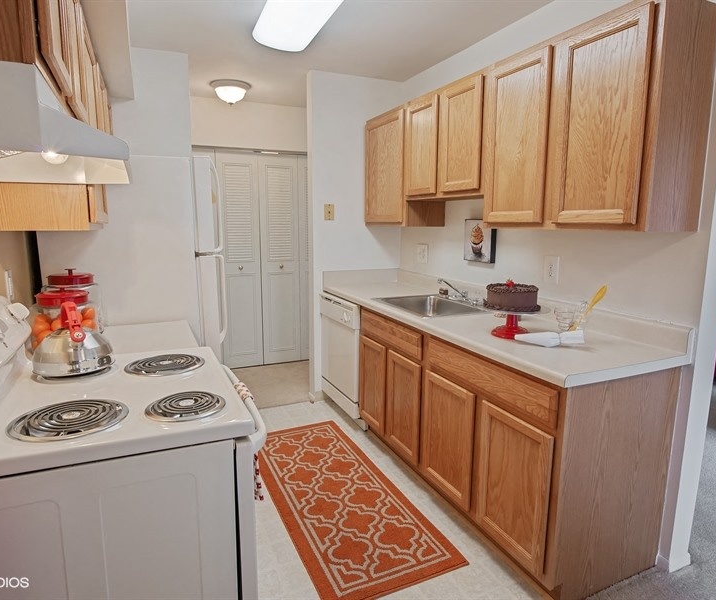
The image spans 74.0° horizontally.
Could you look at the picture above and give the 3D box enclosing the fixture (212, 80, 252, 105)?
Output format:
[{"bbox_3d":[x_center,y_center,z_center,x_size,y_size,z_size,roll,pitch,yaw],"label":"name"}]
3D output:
[{"bbox_3d":[-0.995,-1.602,3.725,0.310,0.150,0.310,-4,10,-24],"label":"fixture"}]

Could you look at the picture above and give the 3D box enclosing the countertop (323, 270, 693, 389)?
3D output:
[{"bbox_3d":[0.508,0.023,2.722,0.654,0.144,2.295,-4,11,-24],"label":"countertop"}]

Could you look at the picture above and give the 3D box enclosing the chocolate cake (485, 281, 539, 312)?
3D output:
[{"bbox_3d":[0.684,-0.028,2.102,0.242,0.122,0.242,0,10,0],"label":"chocolate cake"}]

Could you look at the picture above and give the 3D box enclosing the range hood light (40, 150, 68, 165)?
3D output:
[{"bbox_3d":[-0.830,-0.406,1.299,0.080,0.072,0.080,-4,10,-24],"label":"range hood light"}]

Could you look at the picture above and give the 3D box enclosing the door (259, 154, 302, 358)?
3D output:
[{"bbox_3d":[-0.765,-0.375,4.637,0.398,2.037,0.035,-4,11,-24],"label":"door"}]

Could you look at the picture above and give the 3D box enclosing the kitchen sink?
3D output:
[{"bbox_3d":[0.457,0.108,2.901,0.555,0.170,0.647,-4,11,-24],"label":"kitchen sink"}]

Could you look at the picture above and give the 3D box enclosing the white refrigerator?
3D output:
[{"bbox_3d":[-1.218,0.113,2.705,0.789,1.725,0.768,-4,11,-24],"label":"white refrigerator"}]

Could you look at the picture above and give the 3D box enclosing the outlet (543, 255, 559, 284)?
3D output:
[{"bbox_3d":[0.984,-0.150,2.419,0.009,0.132,0.080,-4,11,-24],"label":"outlet"}]

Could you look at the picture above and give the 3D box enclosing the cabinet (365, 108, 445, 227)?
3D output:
[{"bbox_3d":[0.316,-0.915,3.382,0.314,0.768,0.613,-4,10,-24],"label":"cabinet"}]

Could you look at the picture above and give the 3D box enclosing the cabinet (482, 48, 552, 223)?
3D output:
[{"bbox_3d":[0.849,-0.717,2.241,0.320,0.750,0.465,-4,11,-24],"label":"cabinet"}]

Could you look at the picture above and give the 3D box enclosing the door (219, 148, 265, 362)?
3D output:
[{"bbox_3d":[-1.098,-0.344,4.458,0.388,2.012,0.036,-4,10,-24],"label":"door"}]

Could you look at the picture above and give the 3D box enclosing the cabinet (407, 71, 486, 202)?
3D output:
[{"bbox_3d":[0.598,-0.894,2.750,0.314,0.602,0.763,-4,10,-24],"label":"cabinet"}]

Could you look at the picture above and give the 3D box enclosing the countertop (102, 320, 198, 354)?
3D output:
[{"bbox_3d":[-1.031,0.190,1.994,0.646,0.040,0.615,-4,10,-24],"label":"countertop"}]

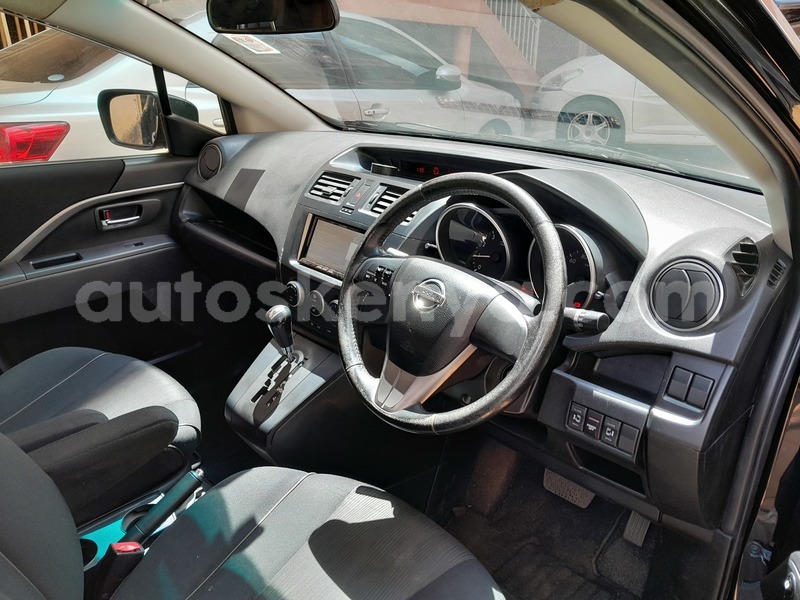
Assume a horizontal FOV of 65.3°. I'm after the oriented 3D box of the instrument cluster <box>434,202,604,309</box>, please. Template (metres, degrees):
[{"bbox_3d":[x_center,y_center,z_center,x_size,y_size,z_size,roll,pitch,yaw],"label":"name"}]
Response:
[{"bbox_3d":[0.186,-0.083,1.013,0.295,0.135,0.085,22,13,38],"label":"instrument cluster"}]

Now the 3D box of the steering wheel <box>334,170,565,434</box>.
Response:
[{"bbox_3d":[0.064,0.001,0.894,0.375,0.375,0.100,22,1,38],"label":"steering wheel"}]

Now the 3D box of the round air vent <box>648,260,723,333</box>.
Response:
[{"bbox_3d":[0.418,-0.008,0.895,0.045,0.100,0.100,-11,25,-40],"label":"round air vent"}]

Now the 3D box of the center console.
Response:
[{"bbox_3d":[-0.167,0.010,1.217,0.370,0.490,0.410,22,33,38],"label":"center console"}]

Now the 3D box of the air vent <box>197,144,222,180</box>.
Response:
[{"bbox_3d":[-0.496,-0.361,1.651,0.097,0.097,0.033,18,11,33],"label":"air vent"}]

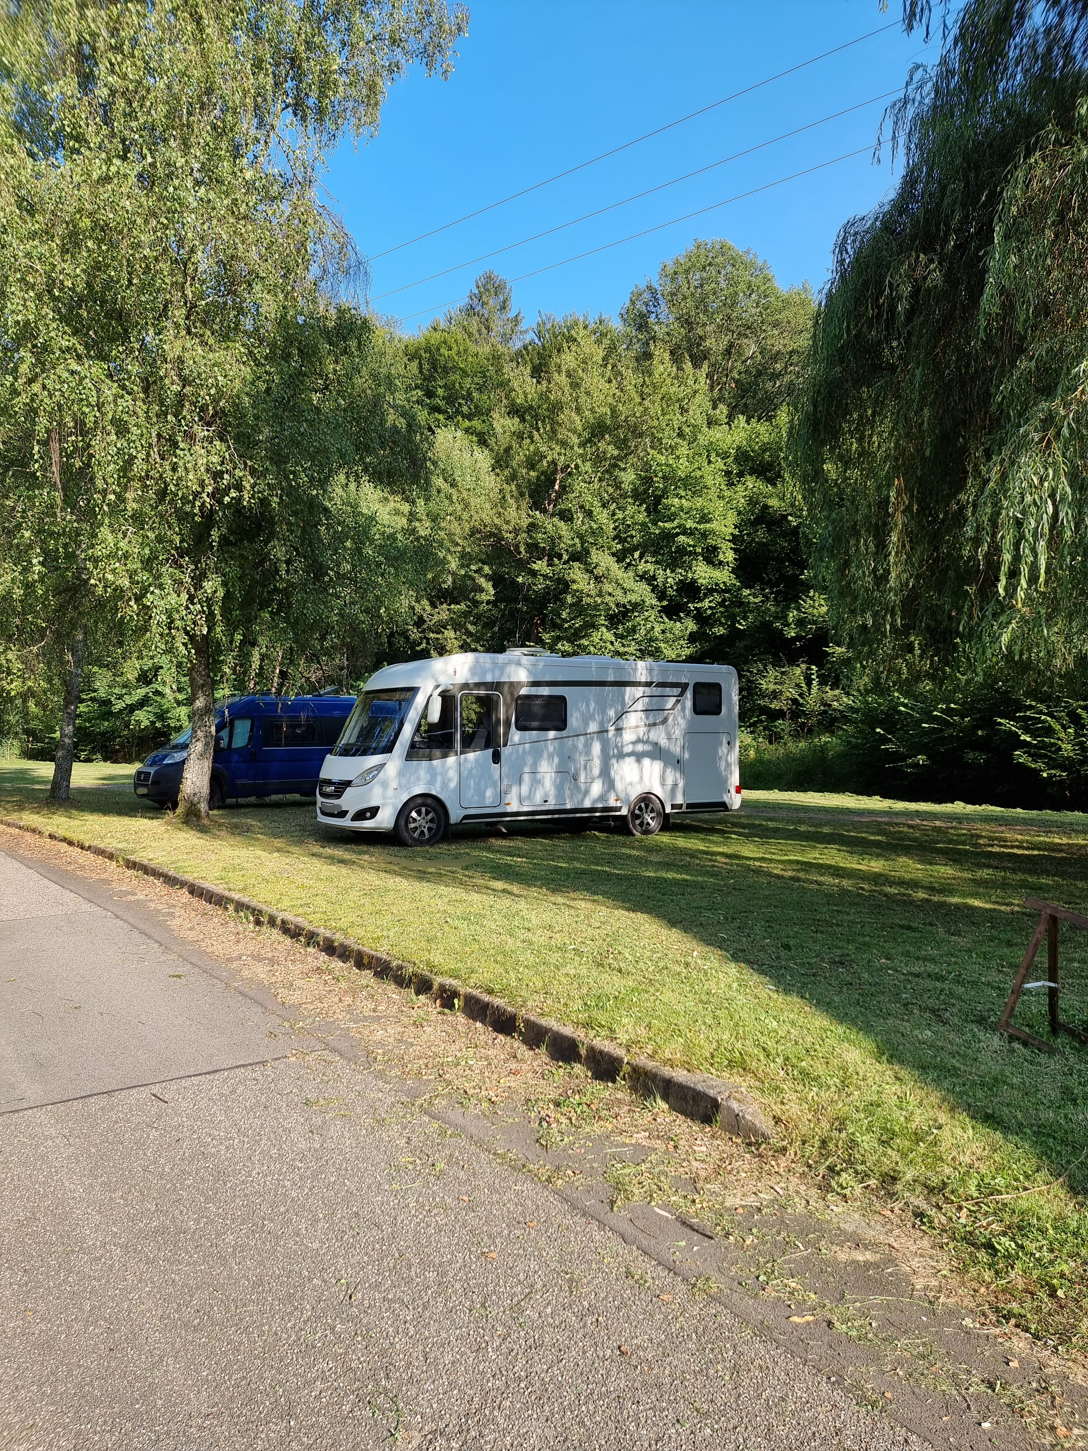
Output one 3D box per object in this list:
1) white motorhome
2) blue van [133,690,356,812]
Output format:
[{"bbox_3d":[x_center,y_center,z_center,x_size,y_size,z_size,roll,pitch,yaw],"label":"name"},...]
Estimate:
[{"bbox_3d":[-0.144,0.340,17.073,7.020,2.920,2.280,0,0,-30],"label":"white motorhome"},{"bbox_3d":[-6.516,0.541,23.851,5.980,2.560,2.050,0,0,-42],"label":"blue van"}]

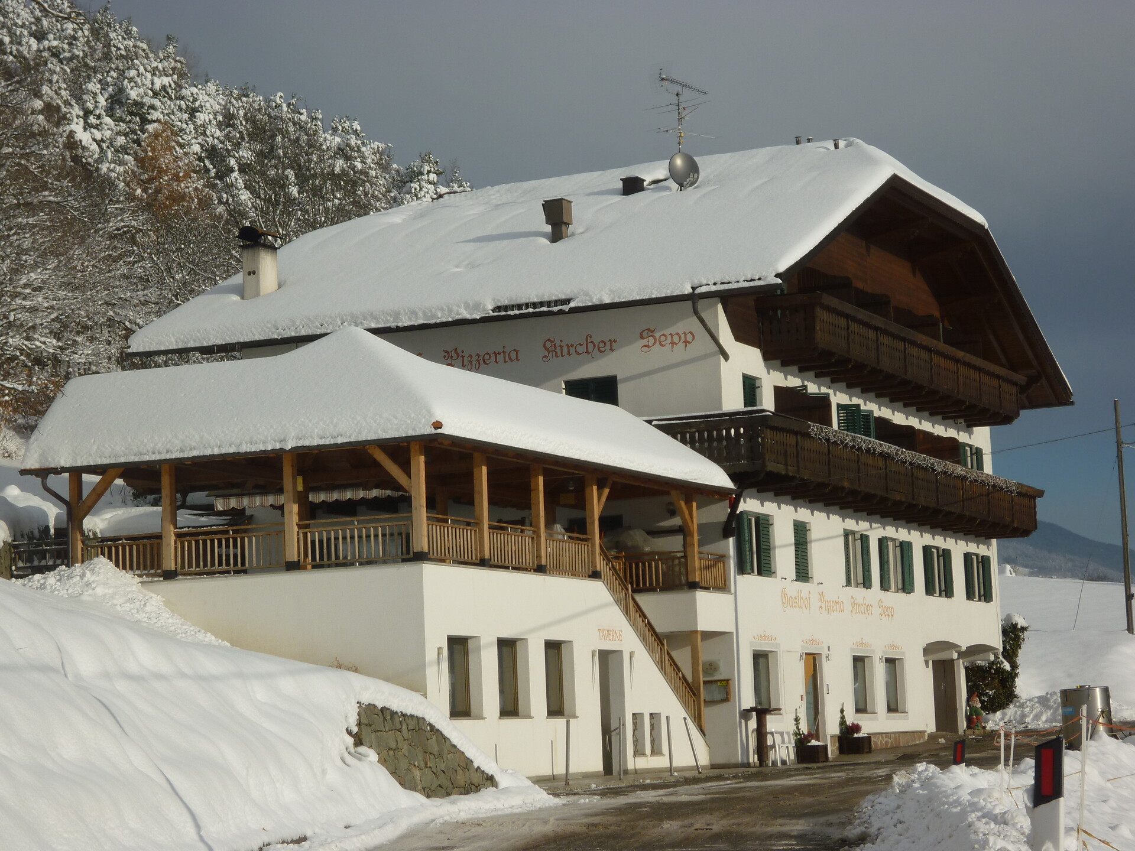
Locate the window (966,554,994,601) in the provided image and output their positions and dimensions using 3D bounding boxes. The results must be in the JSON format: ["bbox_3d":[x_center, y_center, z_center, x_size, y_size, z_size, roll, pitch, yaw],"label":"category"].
[{"bbox_3d":[10.370,3.865,71.270,0.198,1.243,2.288,-5,-7,23],"label":"window"}]

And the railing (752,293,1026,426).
[{"bbox_3d":[7.883,-1.288,64.968,1.320,1.265,16.445,-5,-7,23],"label":"railing"}]

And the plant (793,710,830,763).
[{"bbox_3d":[4.930,6.336,57.444,0.495,1.089,0.715,-5,-7,23],"label":"plant"}]

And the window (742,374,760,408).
[{"bbox_3d":[3.739,-0.376,57.454,0.120,1.280,1.180,-5,-7,23],"label":"window"}]

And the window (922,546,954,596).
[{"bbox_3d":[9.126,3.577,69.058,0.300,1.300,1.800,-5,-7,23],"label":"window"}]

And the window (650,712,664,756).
[{"bbox_3d":[1.550,5.564,50.713,0.165,0.770,0.638,-5,-7,23],"label":"window"}]

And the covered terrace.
[{"bbox_3d":[-2.686,0.903,49.881,7.425,4.136,13.475,-5,-7,23],"label":"covered terrace"}]

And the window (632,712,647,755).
[{"bbox_3d":[1.224,5.490,49.977,0.165,0.770,0.627,-5,-7,23],"label":"window"}]

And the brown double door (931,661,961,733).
[{"bbox_3d":[9.241,6.575,69.154,0.120,1.950,2.100,-5,-7,23],"label":"brown double door"}]

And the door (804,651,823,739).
[{"bbox_3d":[5.155,5.964,59.660,0.120,2.250,1.200,-5,-7,23],"label":"door"}]

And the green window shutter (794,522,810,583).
[{"bbox_3d":[4.928,2.677,59.639,0.070,1.280,1.130,-5,-7,23],"label":"green window shutter"}]

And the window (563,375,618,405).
[{"bbox_3d":[0.511,-0.308,56.971,1.180,1.280,0.120,-5,-7,23],"label":"window"}]

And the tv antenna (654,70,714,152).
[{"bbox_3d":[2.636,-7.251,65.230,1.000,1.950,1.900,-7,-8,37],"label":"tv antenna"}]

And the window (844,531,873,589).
[{"bbox_3d":[6.399,2.972,62.282,0.198,1.276,1.738,-5,-7,23],"label":"window"}]

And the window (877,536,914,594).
[{"bbox_3d":[7.548,3.238,64.881,0.198,1.265,2.453,-5,-7,23],"label":"window"}]

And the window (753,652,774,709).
[{"bbox_3d":[3.919,5.204,56.899,0.150,1.300,1.500,-5,-7,23],"label":"window"}]

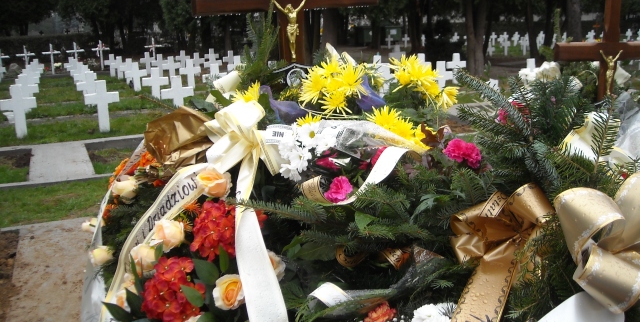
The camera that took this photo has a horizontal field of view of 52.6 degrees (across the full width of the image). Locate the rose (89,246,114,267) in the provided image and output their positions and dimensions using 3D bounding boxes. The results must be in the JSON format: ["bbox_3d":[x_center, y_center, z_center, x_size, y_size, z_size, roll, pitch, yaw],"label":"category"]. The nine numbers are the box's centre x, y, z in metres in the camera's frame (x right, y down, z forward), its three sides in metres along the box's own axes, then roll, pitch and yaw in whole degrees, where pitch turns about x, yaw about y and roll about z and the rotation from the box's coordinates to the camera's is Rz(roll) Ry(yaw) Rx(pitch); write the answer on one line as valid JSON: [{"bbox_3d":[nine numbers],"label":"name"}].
[{"bbox_3d":[-0.540,0.236,1.600,0.060,0.055,0.055,-12,15,-43],"label":"rose"}]

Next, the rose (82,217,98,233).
[{"bbox_3d":[-0.580,0.165,1.650,0.050,0.045,0.050,-9,13,-31],"label":"rose"}]

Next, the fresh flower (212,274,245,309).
[{"bbox_3d":[-0.171,0.246,1.220,0.072,0.070,0.058,-2,-14,-6],"label":"fresh flower"}]

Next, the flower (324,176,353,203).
[{"bbox_3d":[0.041,0.062,1.420,0.062,0.060,0.050,-3,-13,-9],"label":"flower"}]

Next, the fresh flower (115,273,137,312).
[{"bbox_3d":[-0.415,0.280,1.380,0.052,0.072,0.052,1,12,17],"label":"fresh flower"}]

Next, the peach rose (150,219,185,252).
[{"bbox_3d":[-0.299,0.148,1.270,0.068,0.066,0.060,4,-19,27],"label":"peach rose"}]

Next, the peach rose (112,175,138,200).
[{"bbox_3d":[-0.475,0.065,1.580,0.057,0.056,0.057,8,15,40],"label":"peach rose"}]

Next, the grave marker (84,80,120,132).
[{"bbox_3d":[-3.672,-0.918,10.900,0.530,0.870,0.120,-6,12,-22],"label":"grave marker"}]

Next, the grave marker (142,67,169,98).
[{"bbox_3d":[-3.711,-1.633,14.618,0.585,0.870,0.150,-6,12,-25],"label":"grave marker"}]

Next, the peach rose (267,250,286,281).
[{"bbox_3d":[-0.103,0.237,1.470,0.065,0.070,0.060,-4,12,-17],"label":"peach rose"}]

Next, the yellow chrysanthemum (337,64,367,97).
[{"bbox_3d":[0.097,-0.249,2.000,0.092,0.100,0.070,-3,11,-9],"label":"yellow chrysanthemum"}]

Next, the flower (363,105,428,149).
[{"bbox_3d":[0.194,-0.083,1.600,0.150,0.095,0.100,-1,11,0],"label":"flower"}]

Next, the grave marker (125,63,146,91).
[{"bbox_3d":[-4.790,-2.168,16.800,0.580,0.780,0.120,-6,12,-23],"label":"grave marker"}]

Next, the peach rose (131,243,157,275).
[{"bbox_3d":[-0.385,0.212,1.410,0.057,0.067,0.055,-2,11,0],"label":"peach rose"}]

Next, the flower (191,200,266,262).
[{"bbox_3d":[-0.180,0.136,1.270,0.150,0.125,0.100,0,-24,6],"label":"flower"}]

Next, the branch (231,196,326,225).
[{"bbox_3d":[-0.090,0.107,1.370,0.220,0.050,0.060,-5,12,-14],"label":"branch"}]

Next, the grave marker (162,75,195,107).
[{"bbox_3d":[-2.487,-1.038,11.374,0.585,0.870,0.150,-6,12,-25],"label":"grave marker"}]

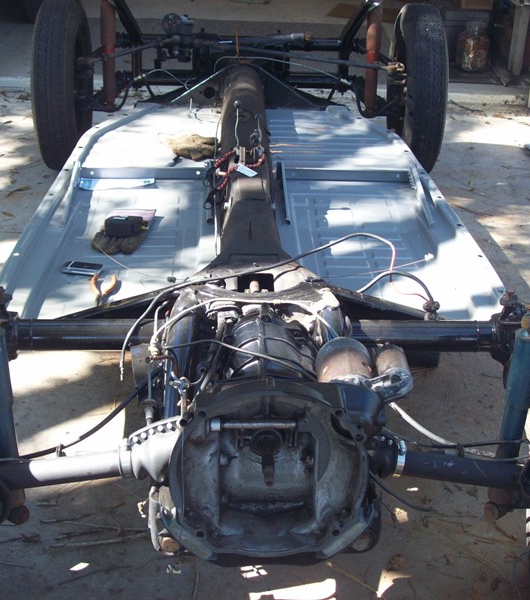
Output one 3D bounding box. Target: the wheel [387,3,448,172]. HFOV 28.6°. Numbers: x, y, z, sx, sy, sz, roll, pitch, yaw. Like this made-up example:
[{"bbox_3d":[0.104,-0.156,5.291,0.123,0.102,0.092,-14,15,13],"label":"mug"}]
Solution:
[{"bbox_3d":[0.570,-0.792,3.933,0.165,0.645,0.647,1,28,-2],"label":"wheel"}]

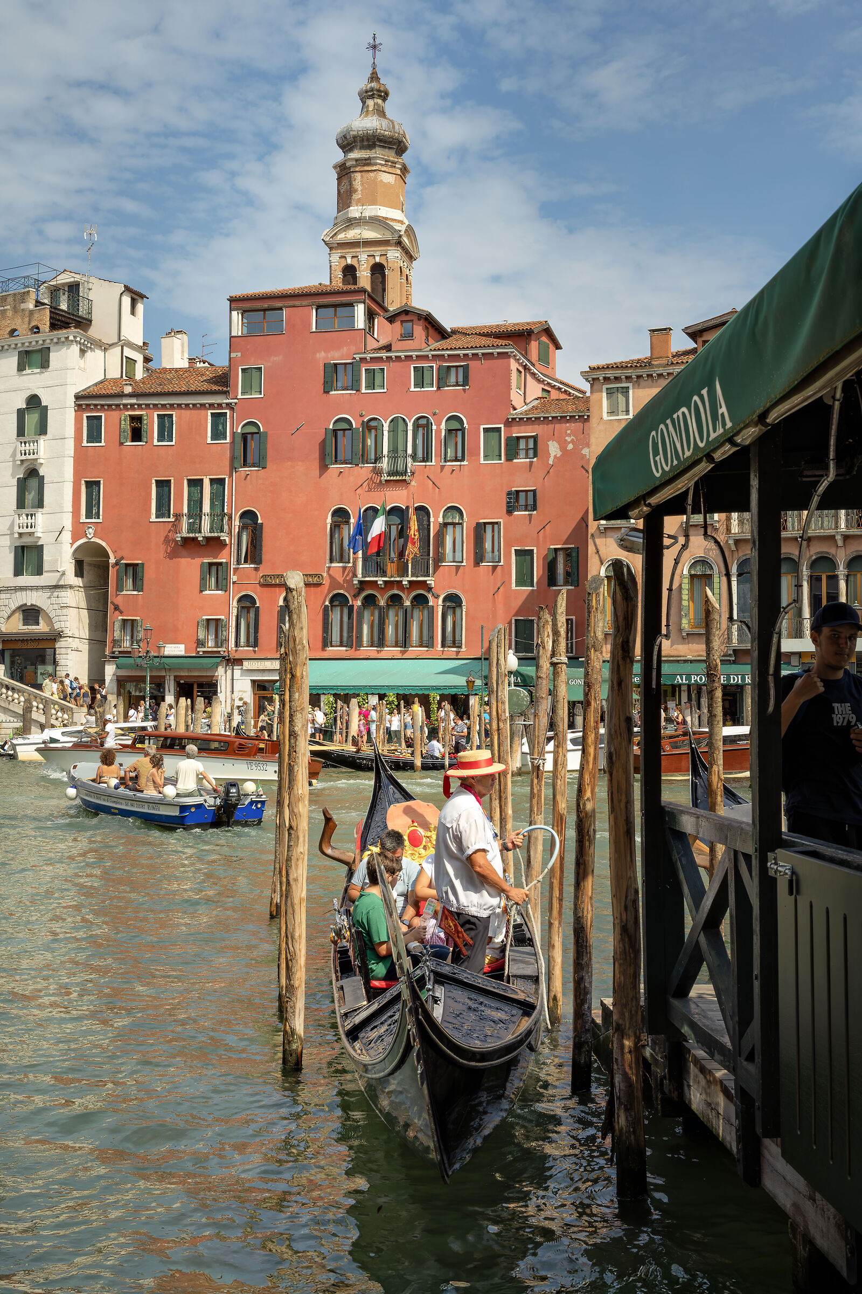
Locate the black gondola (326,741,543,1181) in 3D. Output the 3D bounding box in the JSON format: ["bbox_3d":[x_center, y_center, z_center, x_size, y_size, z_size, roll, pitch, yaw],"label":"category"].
[{"bbox_3d":[-0.184,1.957,12.076,1.550,1.750,10.700,-5,-2,-3],"label":"black gondola"}]

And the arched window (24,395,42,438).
[{"bbox_3d":[-17.982,-10.401,66.500,0.980,1.950,0.250,-1,-3,21],"label":"arched window"}]

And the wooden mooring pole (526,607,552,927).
[{"bbox_3d":[0.864,1.208,11.867,0.125,3.068,0.125,2,-2,4],"label":"wooden mooring pole"}]

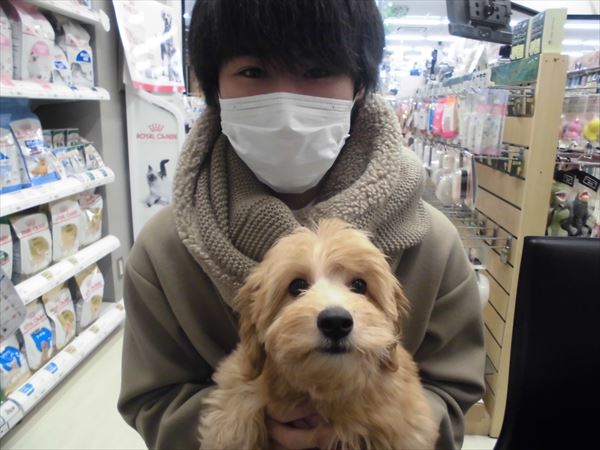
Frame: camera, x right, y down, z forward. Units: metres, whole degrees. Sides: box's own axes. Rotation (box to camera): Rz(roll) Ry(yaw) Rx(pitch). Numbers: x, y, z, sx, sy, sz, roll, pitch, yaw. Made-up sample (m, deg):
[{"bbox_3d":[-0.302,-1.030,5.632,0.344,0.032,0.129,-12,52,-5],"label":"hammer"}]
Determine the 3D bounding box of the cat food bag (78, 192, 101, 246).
[{"bbox_3d":[-1.103,-0.020,2.280,0.085,0.255,0.175,4,15,12],"label":"cat food bag"}]

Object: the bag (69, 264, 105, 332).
[{"bbox_3d":[-1.114,0.363,2.342,0.085,0.262,0.175,3,15,11],"label":"bag"}]

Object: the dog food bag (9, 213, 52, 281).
[{"bbox_3d":[-1.141,0.083,1.885,0.085,0.250,0.175,4,15,12],"label":"dog food bag"}]

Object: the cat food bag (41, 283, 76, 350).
[{"bbox_3d":[-1.138,0.430,2.092,0.085,0.265,0.175,3,15,10],"label":"cat food bag"}]

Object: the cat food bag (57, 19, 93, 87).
[{"bbox_3d":[-1.096,-0.811,2.145,0.095,0.295,0.190,3,15,9],"label":"cat food bag"}]

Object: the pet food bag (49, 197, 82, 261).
[{"bbox_3d":[-1.122,0.027,2.081,0.085,0.262,0.175,3,15,10],"label":"pet food bag"}]

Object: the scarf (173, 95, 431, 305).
[{"bbox_3d":[0.004,-0.046,0.559,0.300,0.230,0.240,0,14,0],"label":"scarf"}]

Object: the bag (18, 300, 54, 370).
[{"bbox_3d":[-1.155,0.474,1.929,0.085,0.260,0.175,3,15,10],"label":"bag"}]

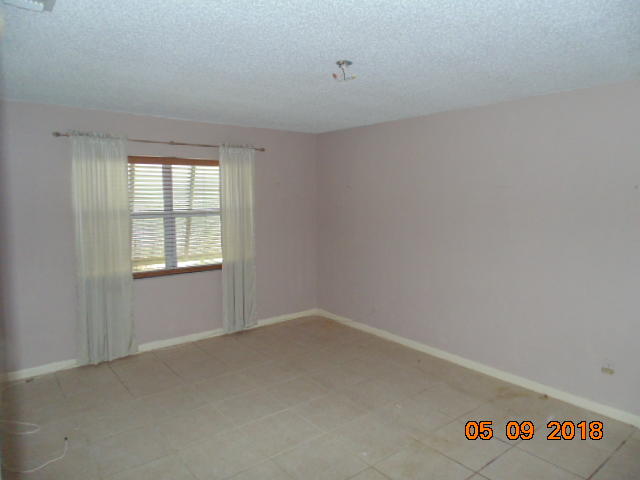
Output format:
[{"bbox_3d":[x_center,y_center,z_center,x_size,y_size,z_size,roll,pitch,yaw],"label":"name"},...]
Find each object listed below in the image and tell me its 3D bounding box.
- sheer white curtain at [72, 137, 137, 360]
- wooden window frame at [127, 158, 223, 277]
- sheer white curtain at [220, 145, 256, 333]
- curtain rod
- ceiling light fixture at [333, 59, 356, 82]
[{"bbox_3d":[-2.058,0.115,3.935,0.540,2.180,0.100,-5,8,-36],"label":"sheer white curtain"},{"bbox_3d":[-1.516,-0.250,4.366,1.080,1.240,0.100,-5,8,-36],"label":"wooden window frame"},{"bbox_3d":[-0.941,0.016,4.756,0.430,2.170,0.100,-5,8,-36],"label":"sheer white curtain"},{"bbox_3d":[-1.503,-0.999,4.208,2.130,0.045,0.070,-5,8,-36],"label":"curtain rod"},{"bbox_3d":[0.146,-1.005,2.442,0.120,0.110,0.120,-5,8,-36],"label":"ceiling light fixture"}]

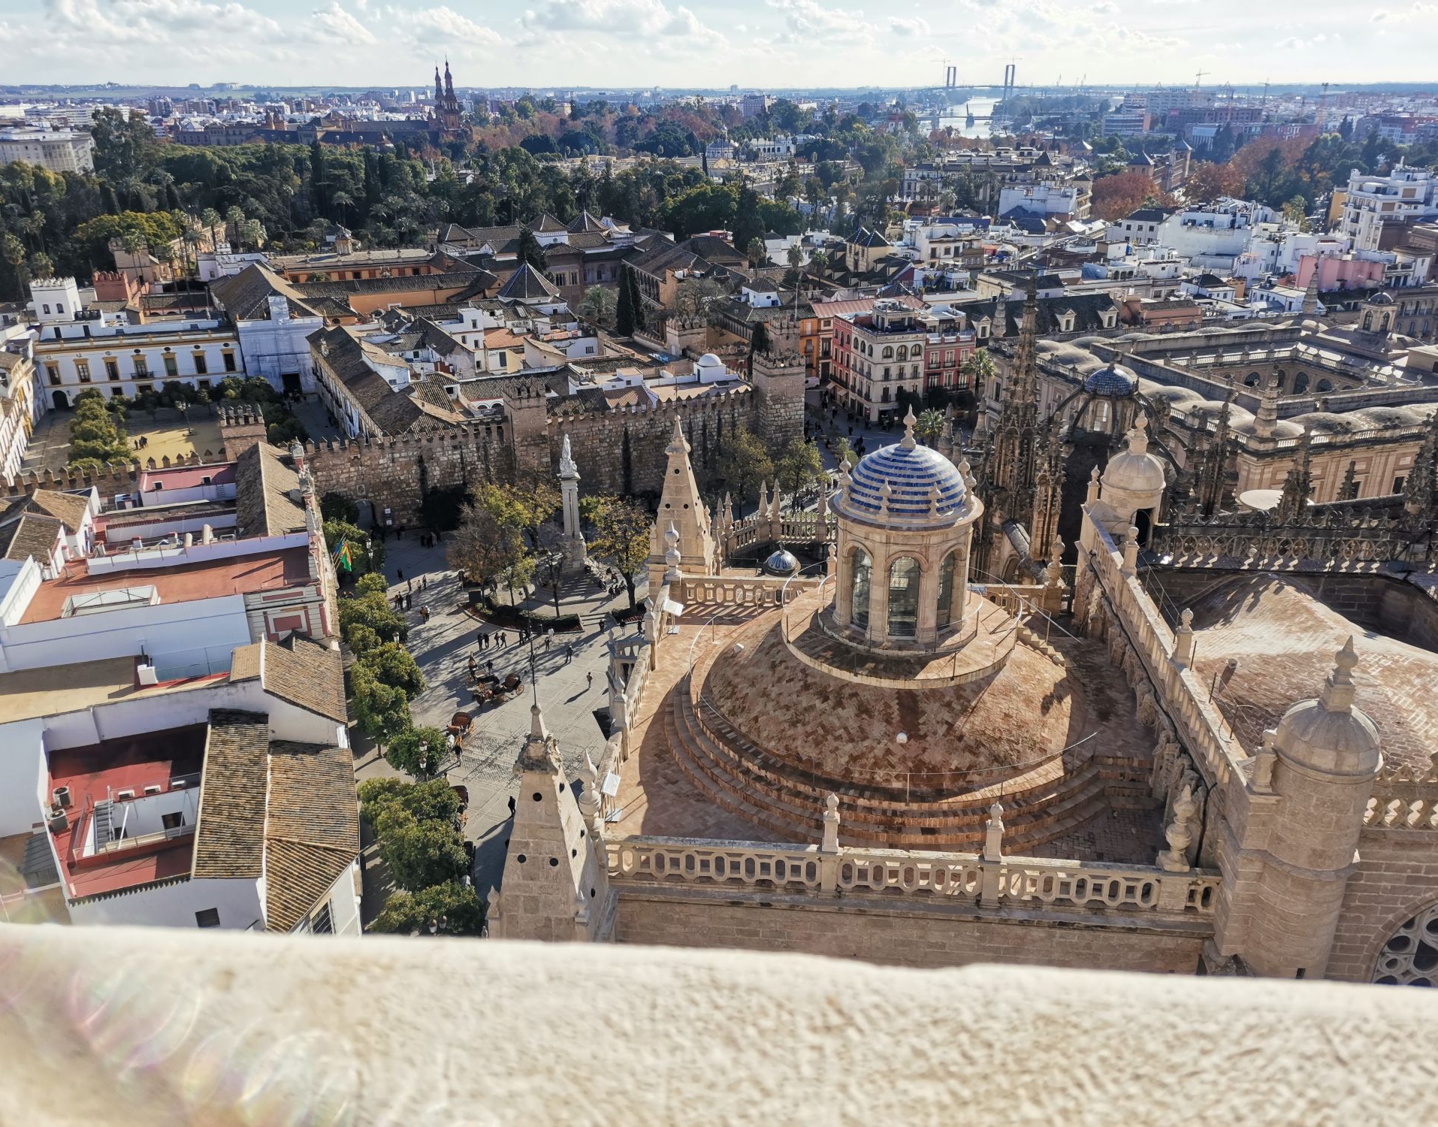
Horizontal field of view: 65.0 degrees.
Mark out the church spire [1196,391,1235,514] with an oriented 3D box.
[{"bbox_3d":[26.196,-5.093,59.804,1.350,8.400,1.350,2,23,5],"label":"church spire"}]

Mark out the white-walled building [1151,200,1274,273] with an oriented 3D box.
[{"bbox_3d":[147.282,-96.160,337.463,31.000,21.000,22.000,10,25,23],"label":"white-walled building"}]

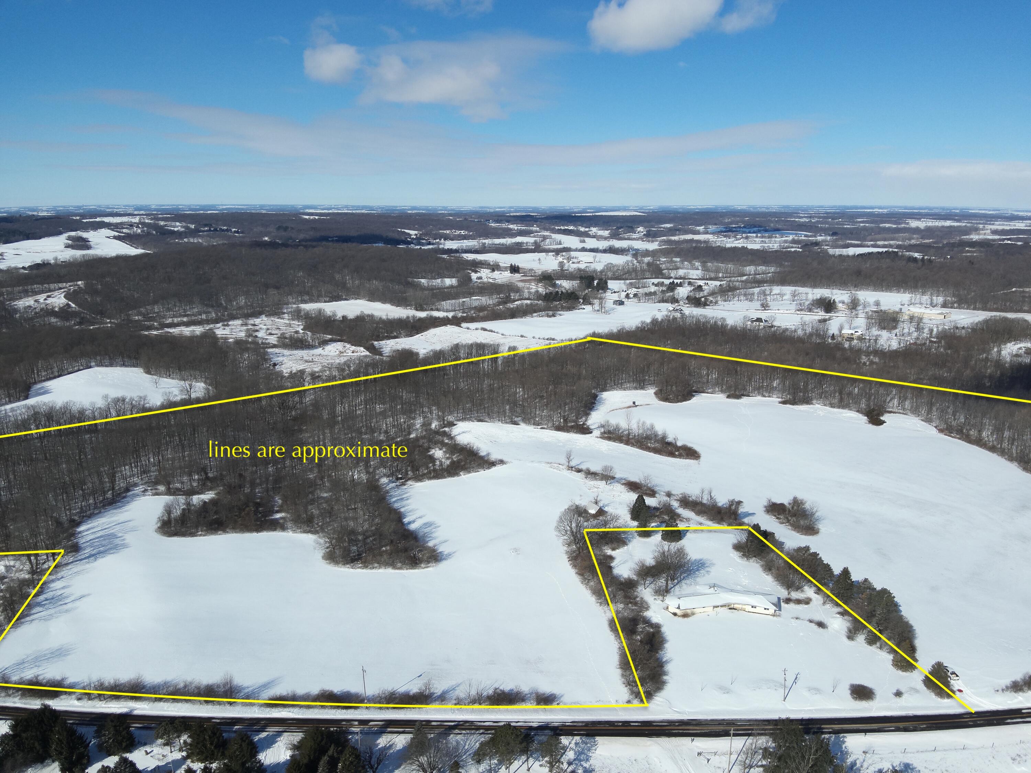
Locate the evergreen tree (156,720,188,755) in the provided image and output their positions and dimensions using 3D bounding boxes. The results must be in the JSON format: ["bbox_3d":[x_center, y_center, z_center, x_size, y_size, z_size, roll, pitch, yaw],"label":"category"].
[{"bbox_3d":[-80.630,82.470,167.670,6.910,8.500,6.910,0,14,0],"label":"evergreen tree"}]

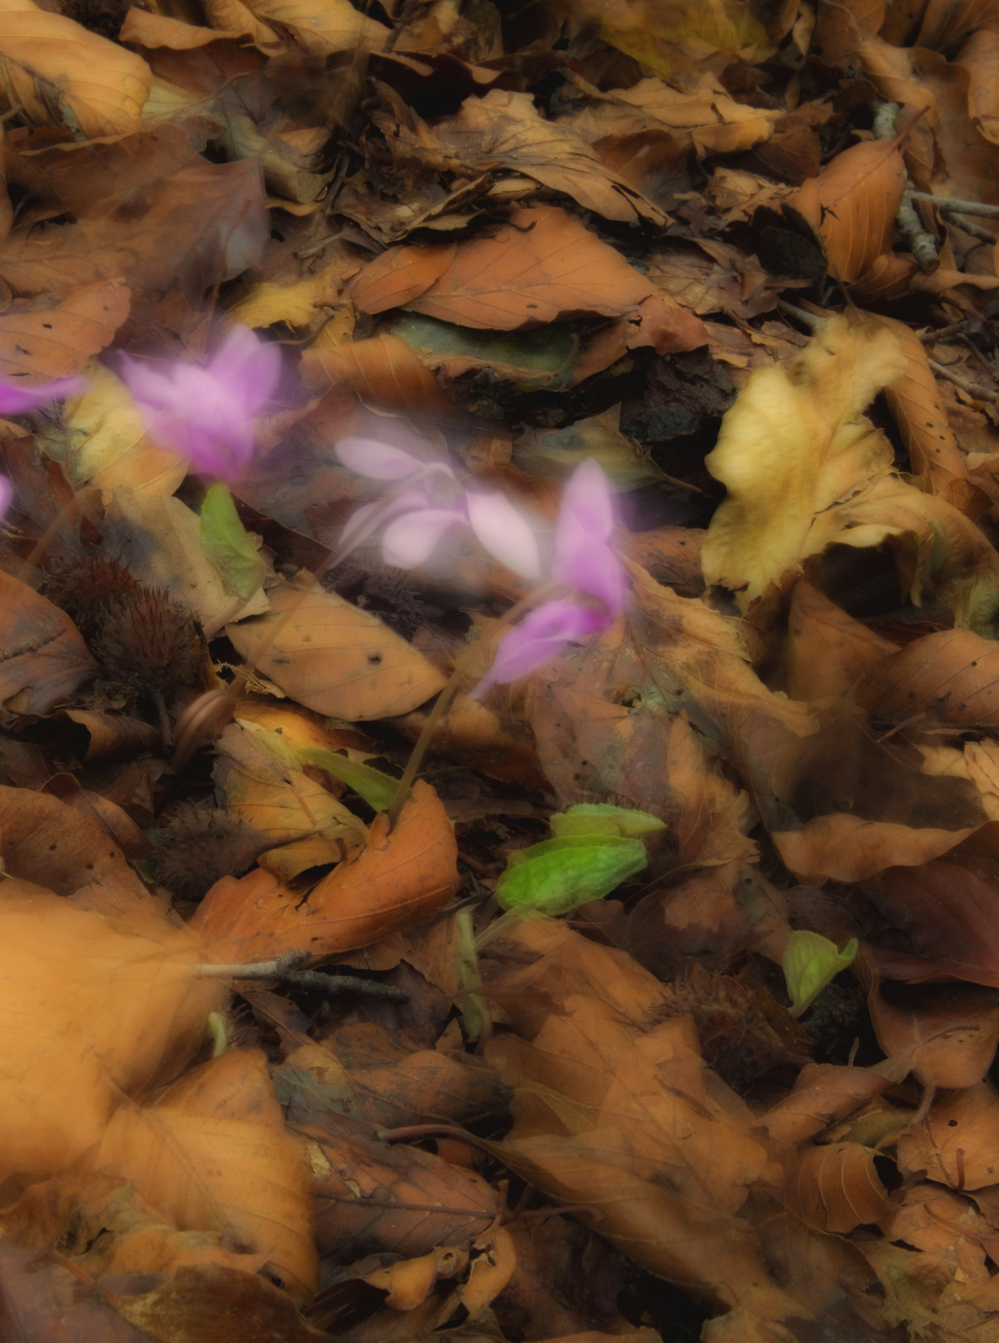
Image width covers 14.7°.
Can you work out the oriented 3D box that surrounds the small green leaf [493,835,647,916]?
[{"bbox_3d":[0.014,0.039,0.742,0.027,0.010,0.017,-17,43,-19],"label":"small green leaf"}]

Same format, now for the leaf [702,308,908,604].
[{"bbox_3d":[0.075,-0.052,0.943,0.050,0.024,0.074,0,67,0],"label":"leaf"}]

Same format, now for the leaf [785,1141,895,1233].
[{"bbox_3d":[0.064,0.097,0.726,0.021,0.013,0.016,0,40,0],"label":"leaf"}]

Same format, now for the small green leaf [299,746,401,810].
[{"bbox_3d":[-0.031,0.022,0.804,0.020,0.007,0.010,20,44,23],"label":"small green leaf"}]

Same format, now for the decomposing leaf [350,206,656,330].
[{"bbox_3d":[0.001,-0.100,0.958,0.076,0.015,0.036,3,40,4],"label":"decomposing leaf"}]

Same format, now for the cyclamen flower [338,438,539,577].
[{"bbox_3d":[-0.012,-0.032,0.765,0.040,0.024,0.026,0,40,0],"label":"cyclamen flower"}]

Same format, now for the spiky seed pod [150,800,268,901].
[{"bbox_3d":[-0.060,0.037,0.796,0.024,0.017,0.018,0,40,0],"label":"spiky seed pod"}]

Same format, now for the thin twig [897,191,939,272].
[{"bbox_3d":[0.115,-0.121,1.064,0.007,0.007,0.029,-6,57,-8],"label":"thin twig"}]

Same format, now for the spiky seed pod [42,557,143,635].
[{"bbox_3d":[-0.097,-0.017,0.922,0.022,0.019,0.022,0,37,0],"label":"spiky seed pod"}]

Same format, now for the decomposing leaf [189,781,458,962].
[{"bbox_3d":[-0.039,0.044,0.850,0.062,0.020,0.033,-16,47,-15],"label":"decomposing leaf"}]

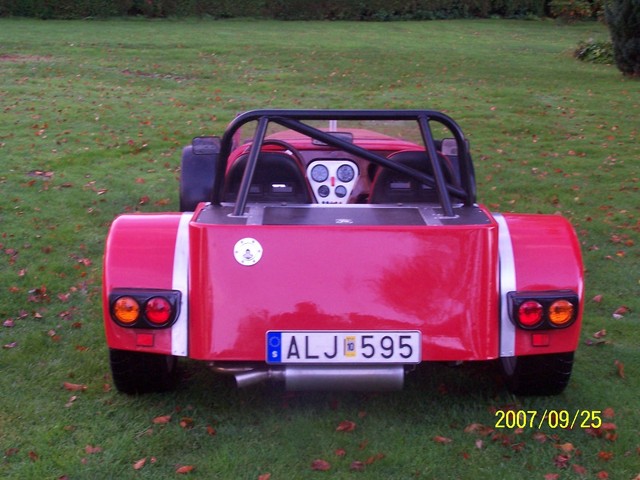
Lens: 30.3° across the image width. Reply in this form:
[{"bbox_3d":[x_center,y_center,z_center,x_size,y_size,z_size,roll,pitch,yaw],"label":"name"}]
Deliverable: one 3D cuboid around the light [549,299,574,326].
[{"bbox_3d":[0.823,0.248,4.030,0.090,0.090,0.040,0,14,0],"label":"light"}]

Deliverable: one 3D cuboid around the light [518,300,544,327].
[{"bbox_3d":[0.721,0.250,4.030,0.090,0.090,0.040,0,14,0],"label":"light"}]

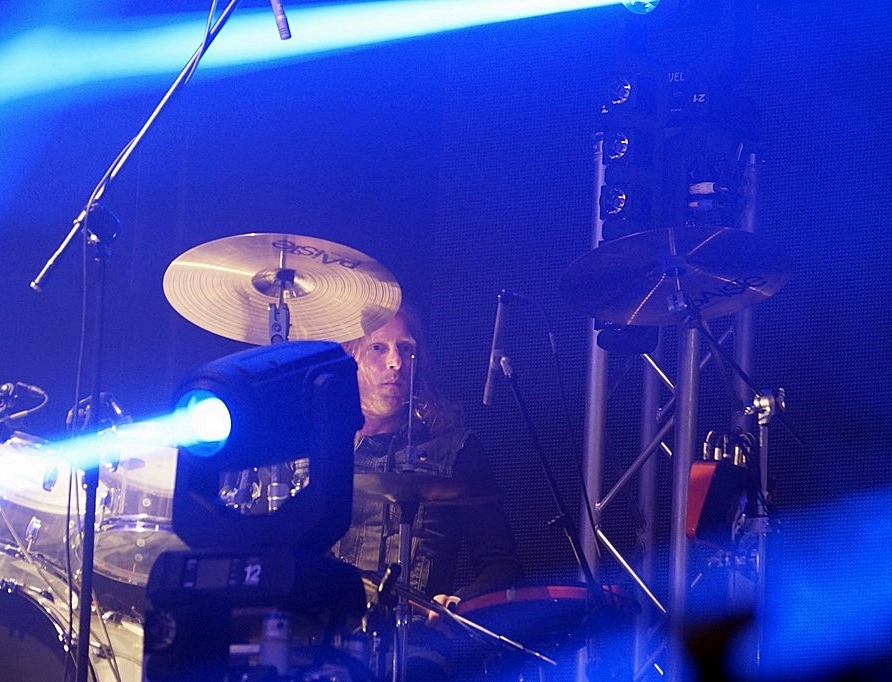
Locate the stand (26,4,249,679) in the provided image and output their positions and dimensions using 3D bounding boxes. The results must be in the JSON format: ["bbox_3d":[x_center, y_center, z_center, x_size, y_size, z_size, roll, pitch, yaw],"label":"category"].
[{"bbox_3d":[-0.617,0.190,8.880,0.650,1.800,0.550,5,-7,-22],"label":"stand"}]

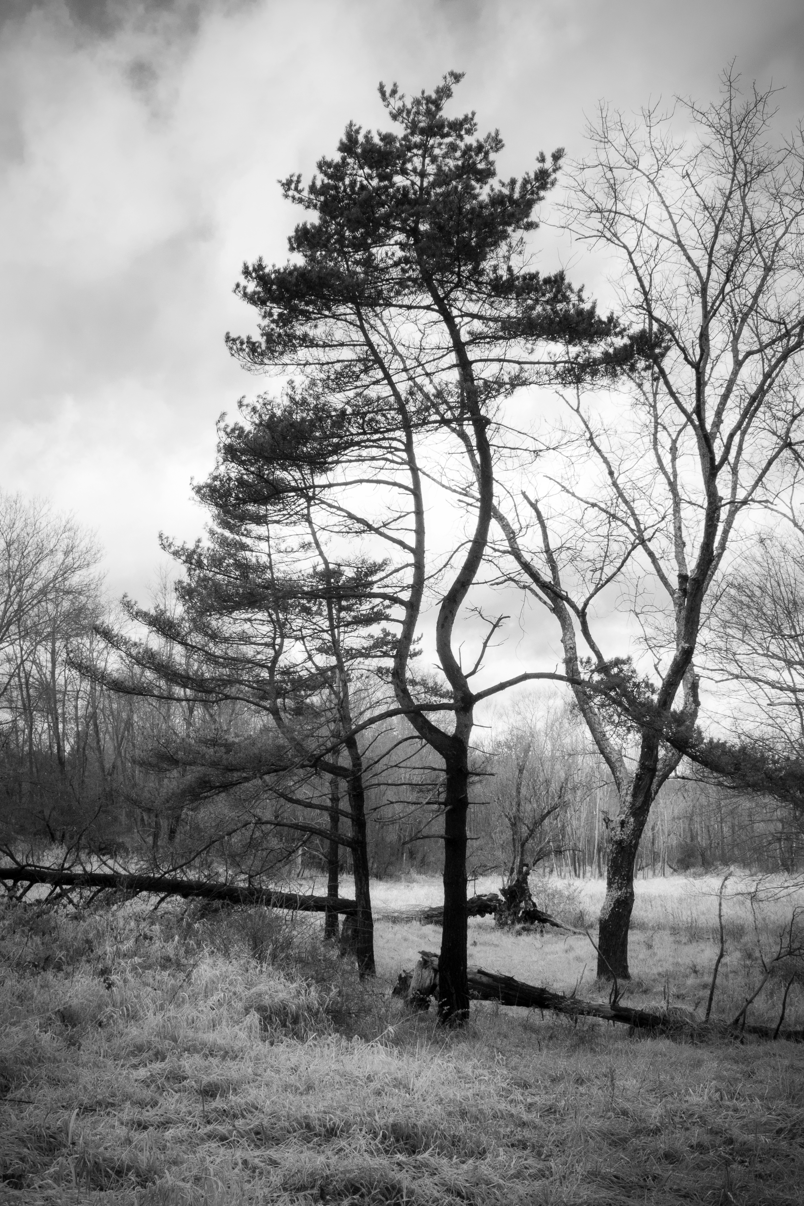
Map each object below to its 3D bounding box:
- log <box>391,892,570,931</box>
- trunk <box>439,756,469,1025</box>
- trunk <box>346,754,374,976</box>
[{"bbox_3d":[1.488,5.861,28.676,3.300,0.640,0.750,-3,-10,20],"label":"log"},{"bbox_3d":[0.480,2.611,13.940,0.280,2.405,0.280,0,-9,0],"label":"trunk"},{"bbox_3d":[-0.517,3.227,18.706,0.330,2.679,0.290,0,-9,0],"label":"trunk"}]

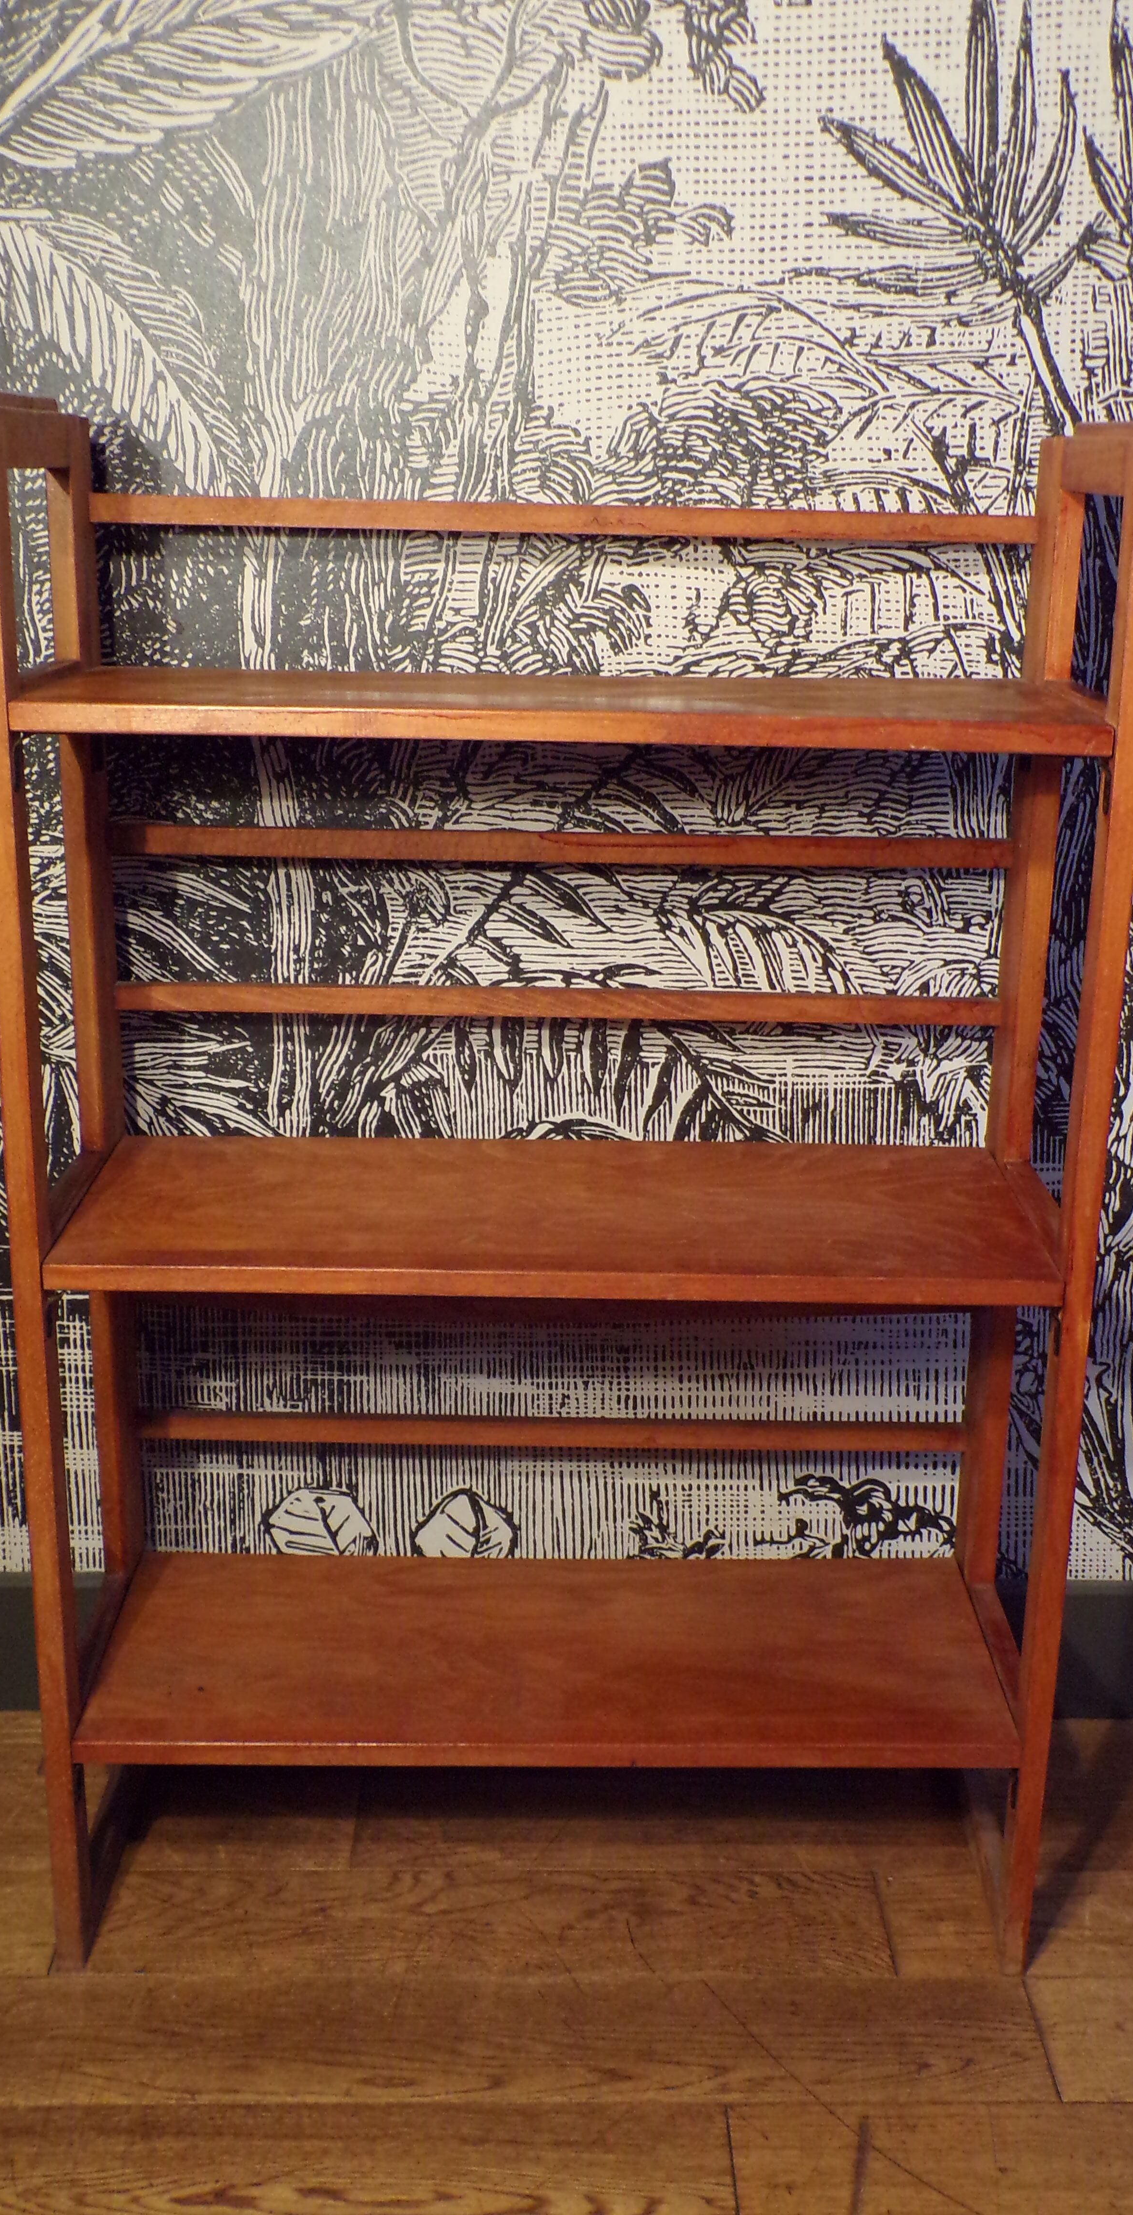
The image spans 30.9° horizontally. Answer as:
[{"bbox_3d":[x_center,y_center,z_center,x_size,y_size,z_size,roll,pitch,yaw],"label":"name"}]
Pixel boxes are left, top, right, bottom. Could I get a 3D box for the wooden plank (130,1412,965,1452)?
[{"bbox_3d":[-0.011,0.263,1.660,0.670,0.019,0.012,1,17,-1],"label":"wooden plank"}]

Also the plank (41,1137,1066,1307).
[{"bbox_3d":[-0.007,0.077,1.472,0.670,0.019,0.266,1,18,0],"label":"plank"}]

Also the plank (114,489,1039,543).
[{"bbox_3d":[-0.002,-0.418,1.454,0.670,0.019,0.012,1,17,-1],"label":"plank"}]

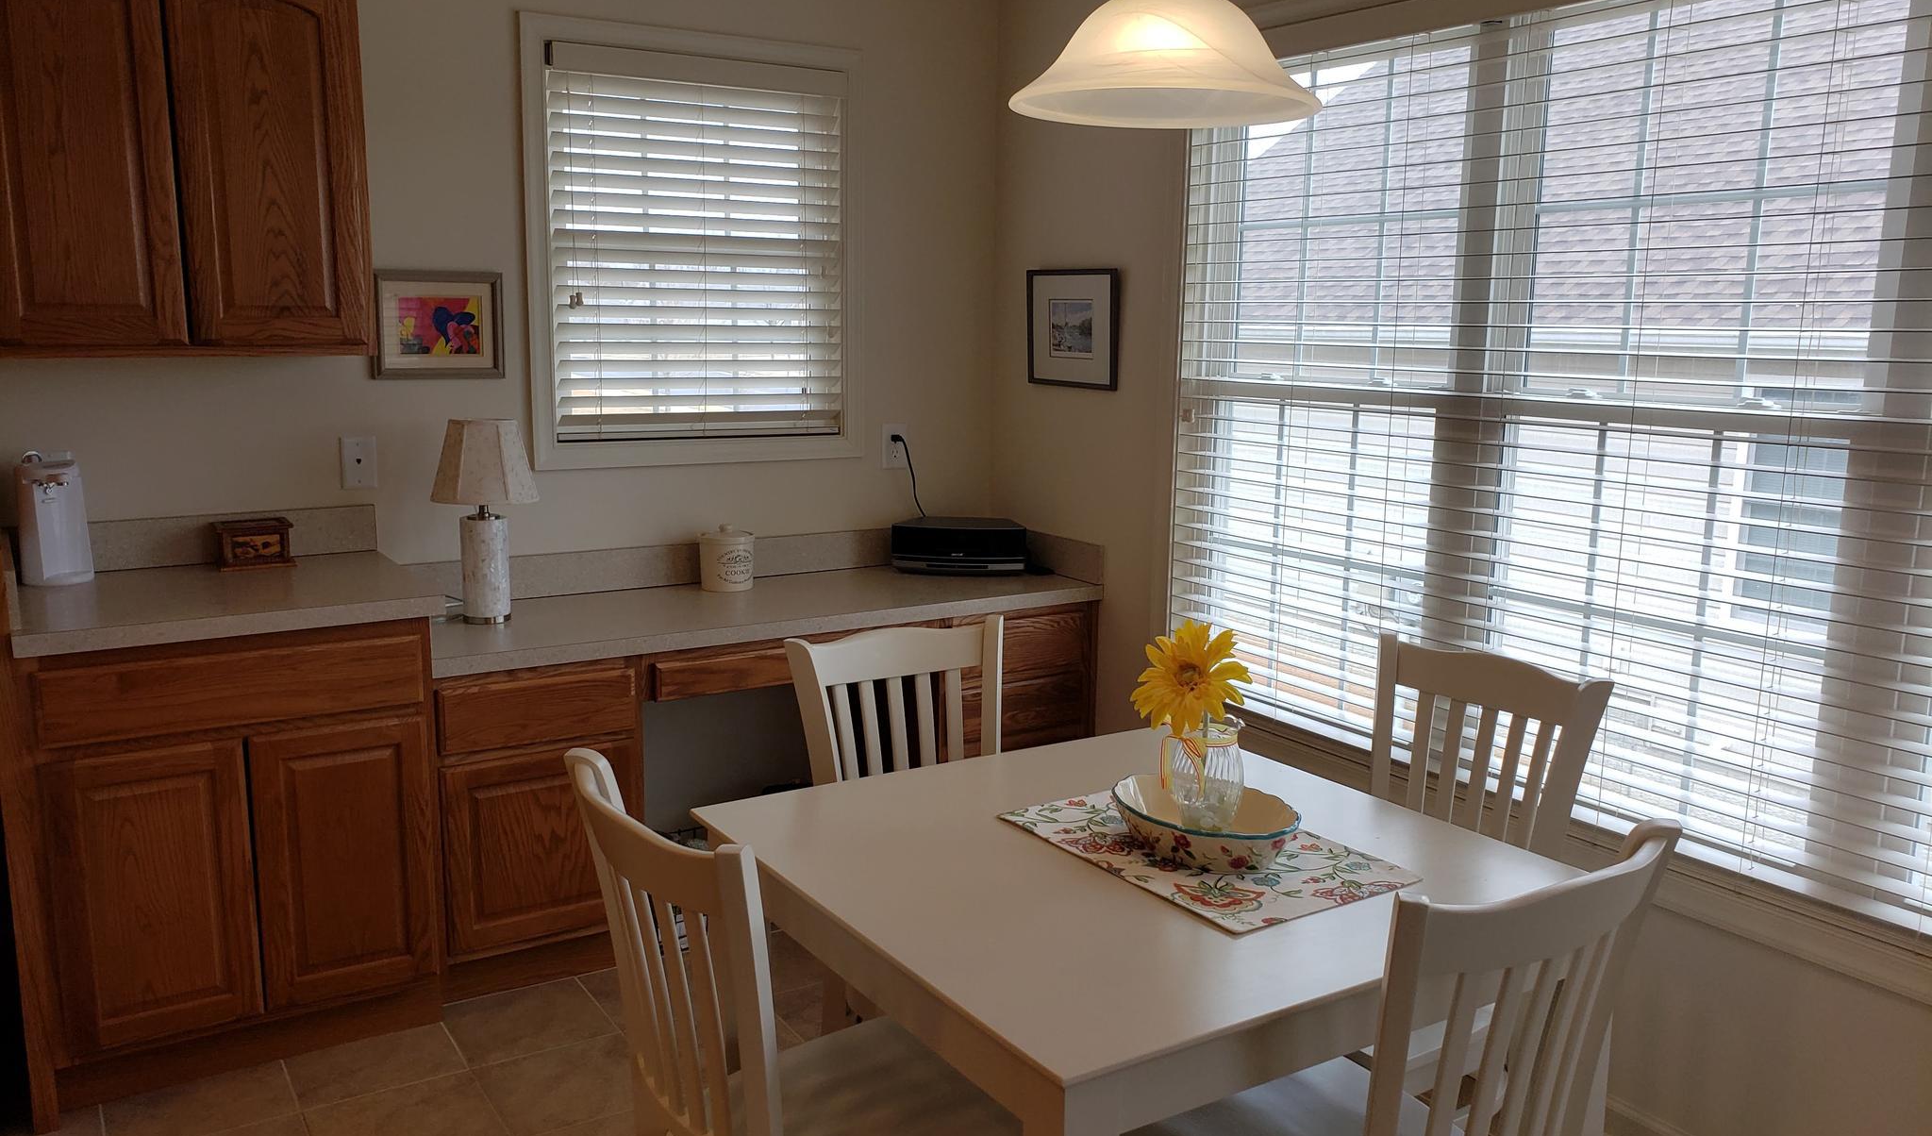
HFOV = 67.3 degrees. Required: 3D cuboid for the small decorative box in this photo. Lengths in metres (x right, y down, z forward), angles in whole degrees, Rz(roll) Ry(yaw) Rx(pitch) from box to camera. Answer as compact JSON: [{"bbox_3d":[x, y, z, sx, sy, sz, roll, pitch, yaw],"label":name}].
[{"bbox_3d":[-1.478,-0.051,3.019,0.150,0.090,0.105,-6,12,-35],"label":"small decorative box"}]

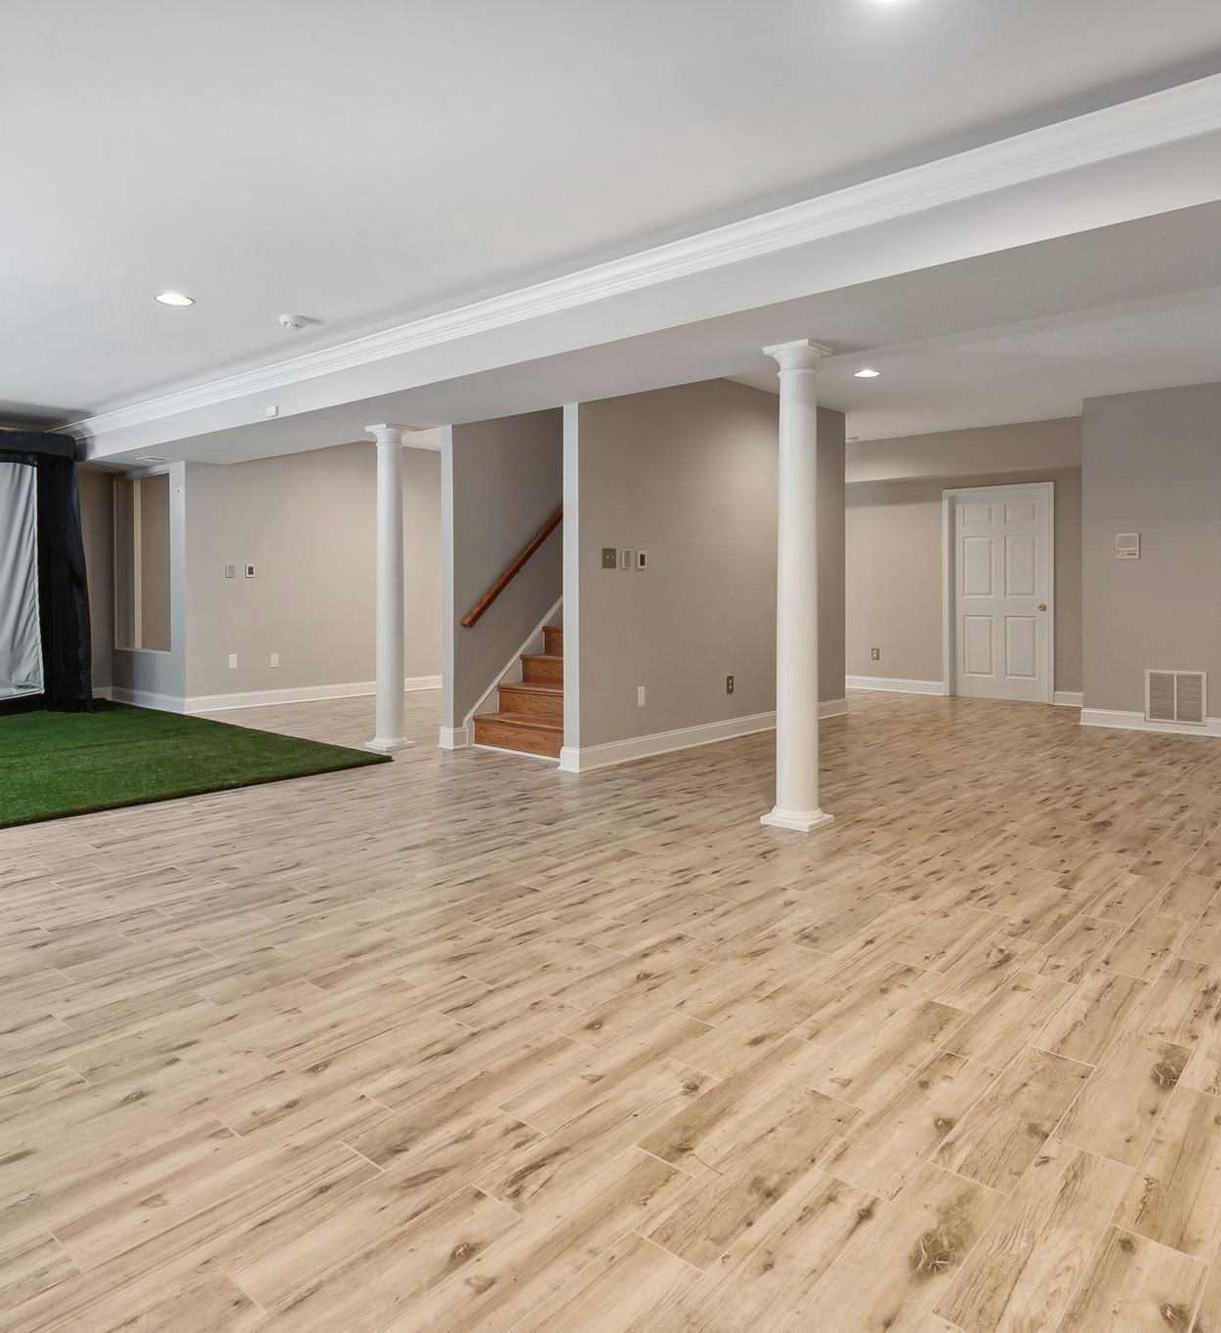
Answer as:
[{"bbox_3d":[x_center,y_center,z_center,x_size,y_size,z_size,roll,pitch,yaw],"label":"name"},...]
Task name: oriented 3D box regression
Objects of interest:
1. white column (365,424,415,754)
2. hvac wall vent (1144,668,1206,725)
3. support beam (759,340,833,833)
[{"bbox_3d":[-1.541,-0.527,6.248,0.250,2.252,0.250,3,5,40],"label":"white column"},{"bbox_3d":[4.383,0.240,6.895,0.391,0.407,0.030,3,5,40],"label":"hvac wall vent"},{"bbox_3d":[0.896,-0.361,4.275,0.250,2.275,0.250,3,5,40],"label":"support beam"}]

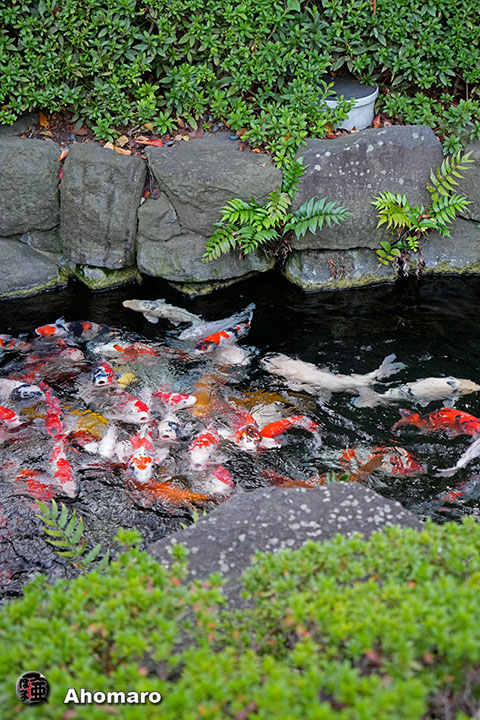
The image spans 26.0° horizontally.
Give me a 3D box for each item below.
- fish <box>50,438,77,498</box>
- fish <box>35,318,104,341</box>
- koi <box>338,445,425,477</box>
[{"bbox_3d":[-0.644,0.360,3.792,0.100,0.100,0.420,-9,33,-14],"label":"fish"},{"bbox_3d":[-0.659,-0.117,4.133,0.312,0.090,0.110,-2,36,-2],"label":"fish"},{"bbox_3d":[0.447,0.339,3.486,0.340,0.100,0.120,7,36,10],"label":"koi"}]

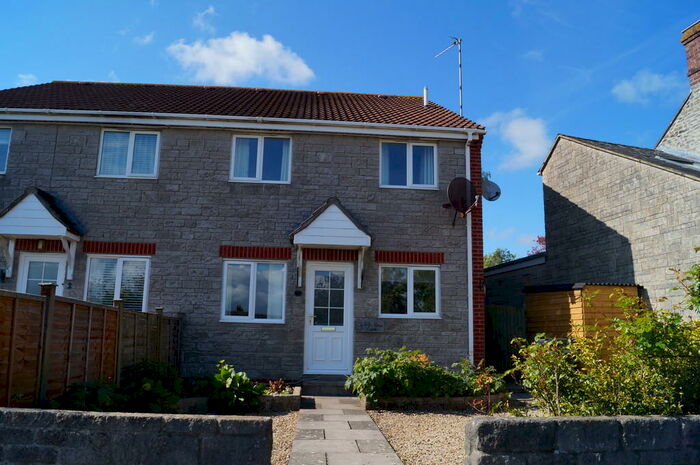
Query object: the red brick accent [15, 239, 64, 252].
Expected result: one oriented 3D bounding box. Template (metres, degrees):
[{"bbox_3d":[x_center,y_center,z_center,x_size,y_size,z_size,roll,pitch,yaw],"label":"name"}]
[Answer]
[{"bbox_3d":[-5.722,0.263,9.904,1.081,0.212,0.100,2,-8,-3],"label":"red brick accent"}]

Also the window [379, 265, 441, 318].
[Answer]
[{"bbox_3d":[1.130,1.116,9.882,1.180,0.987,0.100,2,-11,-3],"label":"window"}]

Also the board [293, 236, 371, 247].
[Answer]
[{"bbox_3d":[-0.310,0.163,9.412,1.378,0.145,0.040,2,-11,-3],"label":"board"}]

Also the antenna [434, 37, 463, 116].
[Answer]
[{"bbox_3d":[2.447,-3.559,12.877,0.350,2.280,1.050,9,-14,-35],"label":"antenna"}]

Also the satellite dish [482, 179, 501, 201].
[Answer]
[{"bbox_3d":[2.906,-0.843,10.830,0.460,0.460,0.380,9,-14,-35],"label":"satellite dish"}]

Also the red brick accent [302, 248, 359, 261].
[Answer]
[{"bbox_3d":[-0.374,0.442,10.177,1.081,0.227,0.100,2,-8,-3],"label":"red brick accent"}]

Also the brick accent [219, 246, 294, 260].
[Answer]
[{"bbox_3d":[-1.805,0.399,10.103,1.353,0.222,0.100,2,-8,-3],"label":"brick accent"}]

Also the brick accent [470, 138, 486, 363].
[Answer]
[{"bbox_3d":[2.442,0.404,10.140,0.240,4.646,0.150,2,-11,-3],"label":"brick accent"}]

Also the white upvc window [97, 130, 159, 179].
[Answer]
[{"bbox_3d":[-4.302,-1.513,10.233,1.145,0.937,0.100,2,-8,-3],"label":"white upvc window"}]

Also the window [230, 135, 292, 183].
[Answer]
[{"bbox_3d":[-1.746,-1.428,10.363,1.180,0.922,0.100,2,-8,-3],"label":"window"}]

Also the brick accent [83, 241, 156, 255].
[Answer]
[{"bbox_3d":[-4.253,0.300,9.734,1.350,0.218,0.100,2,-11,-3],"label":"brick accent"}]

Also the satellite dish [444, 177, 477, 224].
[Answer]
[{"bbox_3d":[2.066,-0.608,9.796,0.660,0.880,0.570,9,-14,-35],"label":"satellite dish"}]

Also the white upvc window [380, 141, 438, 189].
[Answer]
[{"bbox_3d":[1.171,-1.327,10.363,1.156,0.973,0.100,2,-11,-3],"label":"white upvc window"}]

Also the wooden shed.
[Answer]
[{"bbox_3d":[4.653,2.118,10.615,1.155,2.010,2.281,3,-11,-8],"label":"wooden shed"}]

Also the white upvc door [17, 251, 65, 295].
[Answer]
[{"bbox_3d":[-5.767,1.450,9.752,0.902,2.117,0.100,2,-8,-3],"label":"white upvc door"}]

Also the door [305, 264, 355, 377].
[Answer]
[{"bbox_3d":[-0.396,1.623,10.027,0.917,2.117,0.100,2,-8,-3],"label":"door"}]

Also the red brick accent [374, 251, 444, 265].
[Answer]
[{"bbox_3d":[1.140,0.496,10.014,1.350,0.218,0.100,2,-11,-3],"label":"red brick accent"}]

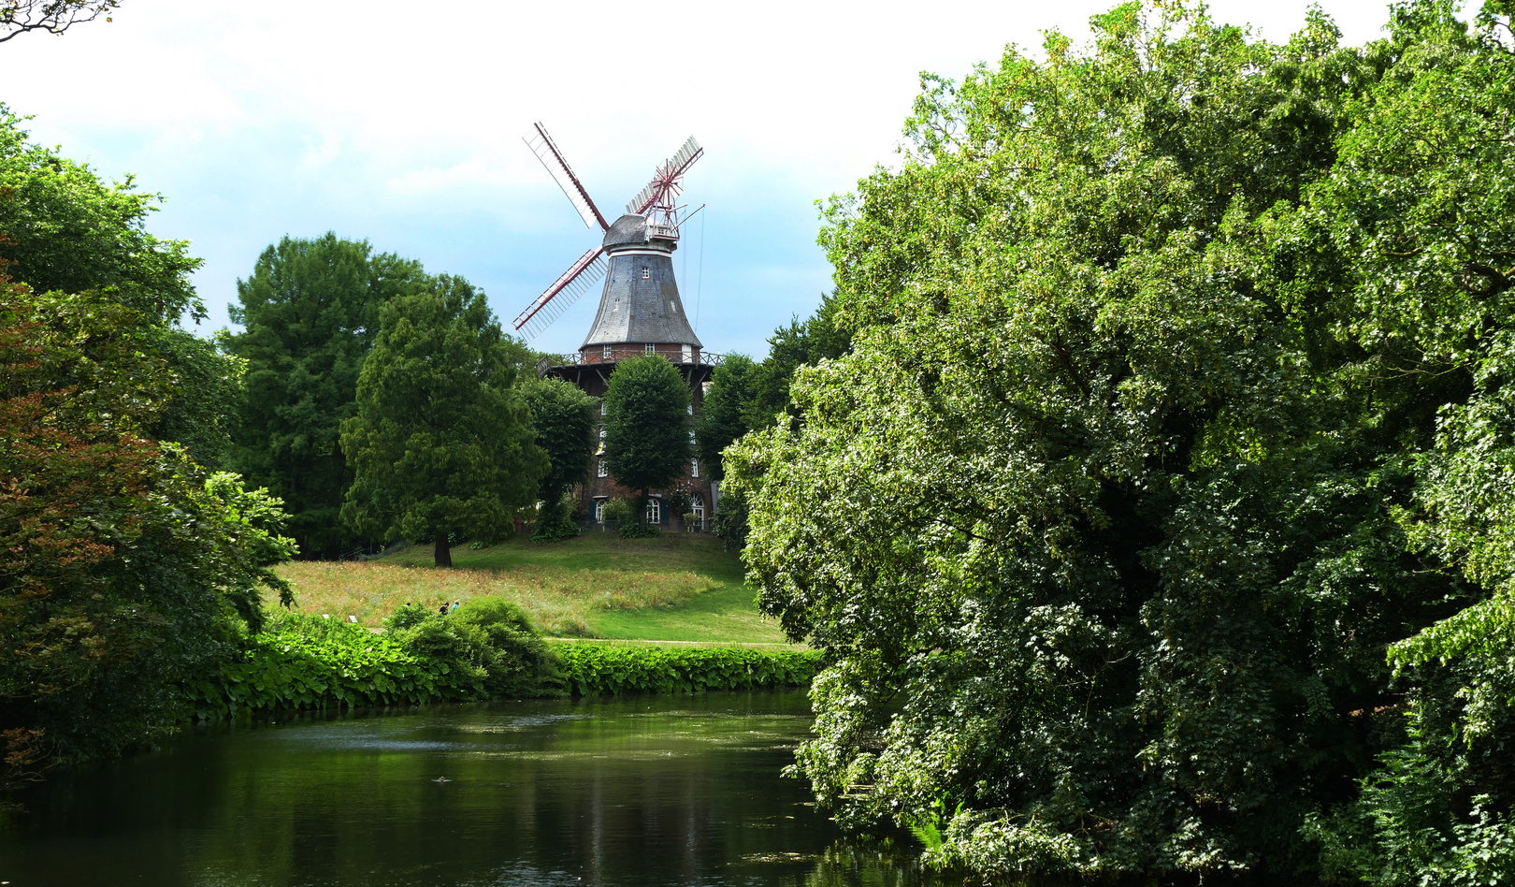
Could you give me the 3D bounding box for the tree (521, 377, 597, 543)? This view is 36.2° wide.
[{"bbox_3d":[-15.336,1.236,179.000,6.000,12.730,6.000,0,-2,0],"label":"tree"}]

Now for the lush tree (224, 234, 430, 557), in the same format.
[{"bbox_3d":[-31.466,-3.415,169.000,15.000,23.770,14.500,0,-2,0],"label":"lush tree"}]

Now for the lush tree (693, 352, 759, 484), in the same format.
[{"bbox_3d":[-2.374,0.000,182.000,5.800,14.340,5.800,0,-2,0],"label":"lush tree"}]

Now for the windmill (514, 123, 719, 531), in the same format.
[{"bbox_3d":[-9.573,-9.476,190.000,19.500,33.720,15.500,1,-2,-35],"label":"windmill"}]

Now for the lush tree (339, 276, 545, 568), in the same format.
[{"bbox_3d":[-21.498,-1.455,158.000,14.000,19.880,13.500,0,-2,0],"label":"lush tree"}]

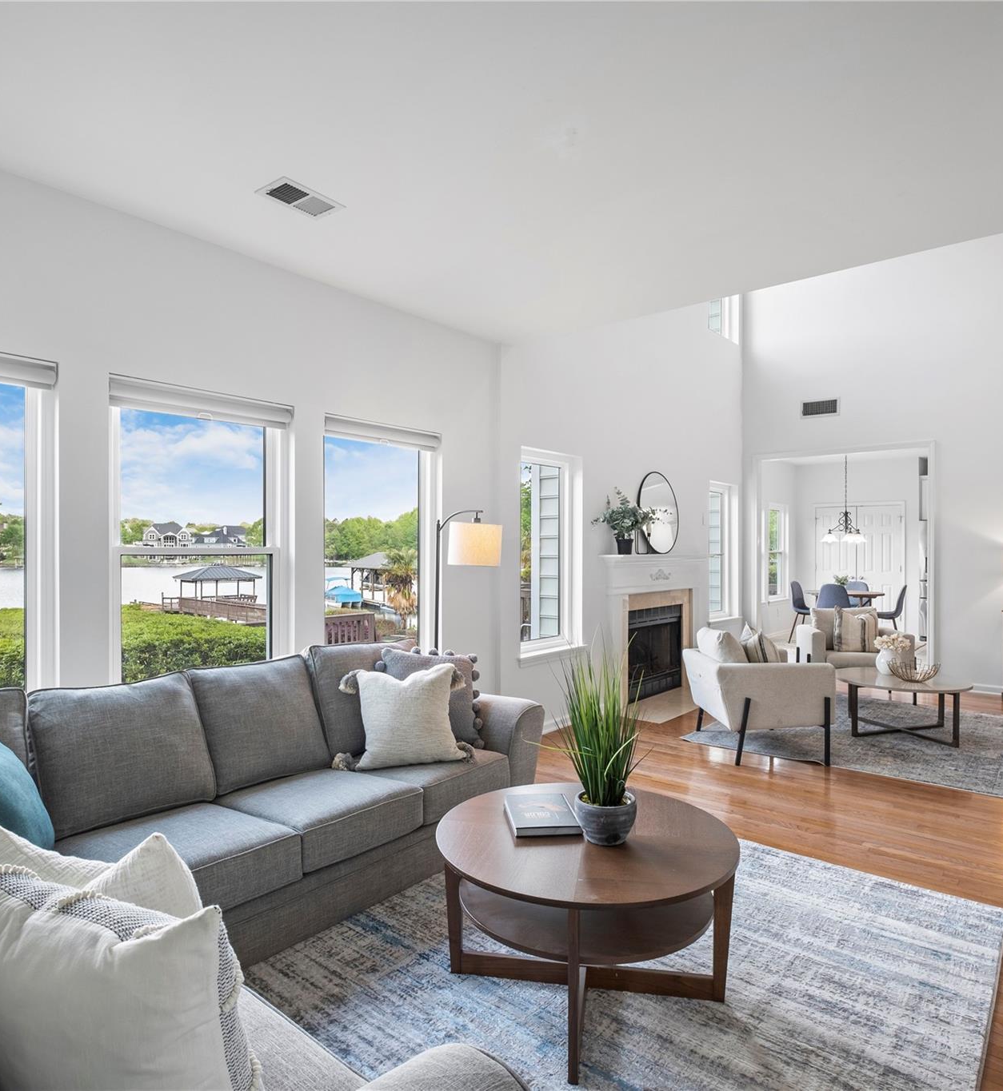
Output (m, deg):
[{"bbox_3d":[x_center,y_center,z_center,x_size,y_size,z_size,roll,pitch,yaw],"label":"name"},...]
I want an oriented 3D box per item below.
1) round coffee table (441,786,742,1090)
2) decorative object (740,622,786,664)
[{"bbox_3d":[0.256,1.110,2.100,0.900,0.470,0.900,0,0,0],"label":"round coffee table"},{"bbox_3d":[1.800,0.745,4.570,0.160,0.430,0.450,-29,0,0],"label":"decorative object"}]

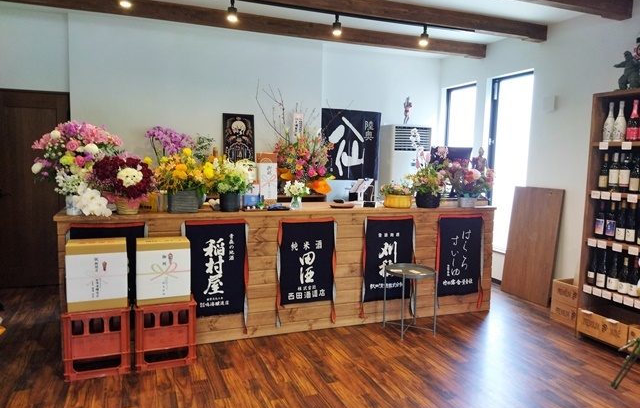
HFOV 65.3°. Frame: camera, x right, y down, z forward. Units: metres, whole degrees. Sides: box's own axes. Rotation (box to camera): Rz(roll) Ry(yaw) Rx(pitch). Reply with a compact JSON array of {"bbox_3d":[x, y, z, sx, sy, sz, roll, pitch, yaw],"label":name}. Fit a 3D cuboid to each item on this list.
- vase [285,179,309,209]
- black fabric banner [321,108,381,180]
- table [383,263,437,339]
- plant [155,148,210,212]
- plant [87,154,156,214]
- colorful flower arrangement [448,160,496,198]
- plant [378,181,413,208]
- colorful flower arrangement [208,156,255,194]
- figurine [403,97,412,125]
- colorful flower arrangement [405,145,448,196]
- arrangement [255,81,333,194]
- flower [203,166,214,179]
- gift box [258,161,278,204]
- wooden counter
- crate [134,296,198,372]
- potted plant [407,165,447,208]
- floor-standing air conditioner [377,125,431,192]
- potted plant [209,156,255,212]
[{"bbox_3d":[-0.190,-0.071,4.063,0.195,0.241,0.170,-1,6,-22],"label":"vase"},{"bbox_3d":[0.379,-0.752,6.313,0.820,0.890,0.040,-1,6,-23],"label":"black fabric banner"},{"bbox_3d":[0.749,0.799,4.128,0.440,0.530,0.440,1,5,0],"label":"table"},{"bbox_3d":[-1.042,-0.175,3.742,0.390,0.464,0.340,-1,6,-22],"label":"plant"},{"bbox_3d":[-1.453,-0.143,3.654,0.482,0.426,0.400,-1,5,-22],"label":"plant"},{"bbox_3d":[1.489,-0.239,4.873,0.440,0.360,0.380,-1,5,-22],"label":"colorful flower arrangement"},{"bbox_3d":[0.691,-0.087,4.567,0.290,0.250,0.240,-1,6,-23],"label":"plant"},{"bbox_3d":[-0.701,-0.226,3.955,0.350,0.300,0.300,-1,6,-23],"label":"colorful flower arrangement"},{"bbox_3d":[1.202,-1.280,6.817,0.130,0.385,0.120,-1,7,-27],"label":"figurine"},{"bbox_3d":[1.007,-0.304,4.675,0.360,0.460,0.320,-1,6,-23],"label":"colorful flower arrangement"},{"bbox_3d":[-0.290,-0.728,5.464,0.802,1.210,0.600,-1,5,-22],"label":"arrangement"},{"bbox_3d":[-0.871,-0.246,3.900,0.095,0.095,0.090,-1,5,-22],"label":"flower"},{"bbox_3d":[-0.437,-0.188,4.234,0.155,0.430,0.110,-1,6,-23],"label":"gift box"},{"bbox_3d":[-0.182,0.509,4.327,3.670,0.960,0.700,-1,6,-23],"label":"wooden counter"},{"bbox_3d":[-1.063,0.872,3.436,0.383,0.420,0.265,-1,6,-22],"label":"crate"},{"bbox_3d":[0.978,-0.164,4.567,0.370,0.393,0.320,-1,6,-22],"label":"potted plant"},{"bbox_3d":[1.141,-0.089,6.813,0.600,1.914,0.320,-1,5,-22],"label":"floor-standing air conditioner"},{"bbox_3d":[-0.683,-0.158,3.888,0.337,0.422,0.300,-1,6,-22],"label":"potted plant"}]

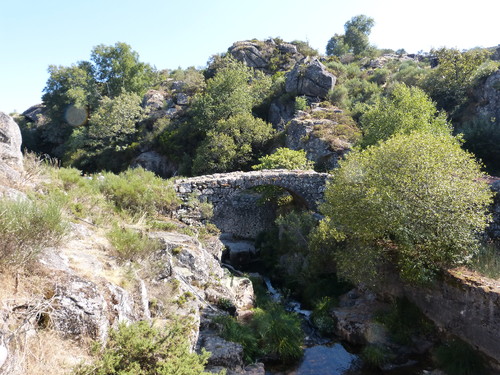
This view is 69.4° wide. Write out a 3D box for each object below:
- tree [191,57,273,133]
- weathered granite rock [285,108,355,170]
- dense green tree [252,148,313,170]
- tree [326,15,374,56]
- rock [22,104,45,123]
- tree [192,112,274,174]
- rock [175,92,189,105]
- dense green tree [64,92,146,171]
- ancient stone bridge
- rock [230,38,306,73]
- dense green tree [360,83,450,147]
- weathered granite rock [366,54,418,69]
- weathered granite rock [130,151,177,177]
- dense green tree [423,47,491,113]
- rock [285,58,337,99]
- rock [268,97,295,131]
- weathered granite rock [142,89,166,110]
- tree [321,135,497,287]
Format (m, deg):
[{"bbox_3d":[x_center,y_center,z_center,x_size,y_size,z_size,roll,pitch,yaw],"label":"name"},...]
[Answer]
[{"bbox_3d":[-1.674,-7.829,31.000,6.540,6.520,6.000,0,8,0],"label":"tree"},{"bbox_3d":[4.779,-3.235,25.500,4.920,4.510,3.940,0,4,0],"label":"weathered granite rock"},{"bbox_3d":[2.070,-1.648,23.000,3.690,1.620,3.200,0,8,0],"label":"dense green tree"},{"bbox_3d":[16.646,-25.182,60.000,7.770,6.410,6.600,0,4,0],"label":"tree"},{"bbox_3d":[-26.961,-9.206,45.000,2.200,2.180,1.870,0,4,0],"label":"rock"},{"bbox_3d":[-1.177,-3.034,26.000,5.880,4.630,5.000,0,4,0],"label":"tree"},{"bbox_3d":[-7.201,-9.359,38.000,1.470,1.180,1.180,0,4,0],"label":"rock"},{"bbox_3d":[-12.308,-4.761,31.000,6.650,6.600,5.650,0,4,0],"label":"dense green tree"},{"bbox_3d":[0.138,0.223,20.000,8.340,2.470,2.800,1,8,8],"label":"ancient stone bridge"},{"bbox_3d":[2.056,-16.450,45.000,9.130,4.080,6.500,0,8,0],"label":"rock"},{"bbox_3d":[11.627,-5.232,27.000,6.360,4.970,6.000,0,8,0],"label":"dense green tree"},{"bbox_3d":[21.705,-19.191,55.000,7.760,1.780,4.500,0,8,0],"label":"weathered granite rock"},{"bbox_3d":[-7.750,-1.847,29.000,3.610,2.190,2.800,0,8,0],"label":"weathered granite rock"},{"bbox_3d":[21.731,-11.260,38.000,6.860,6.860,6.300,0,8,0],"label":"dense green tree"},{"bbox_3d":[6.032,-10.867,36.000,5.020,3.860,4.500,0,8,0],"label":"rock"},{"bbox_3d":[2.465,-5.735,28.500,2.160,2.490,1.730,0,4,0],"label":"rock"},{"bbox_3d":[-9.632,-8.876,36.500,2.330,2.110,1.860,0,4,0],"label":"weathered granite rock"},{"bbox_3d":[5.749,0.750,14.000,6.270,5.850,5.650,0,4,0],"label":"tree"}]

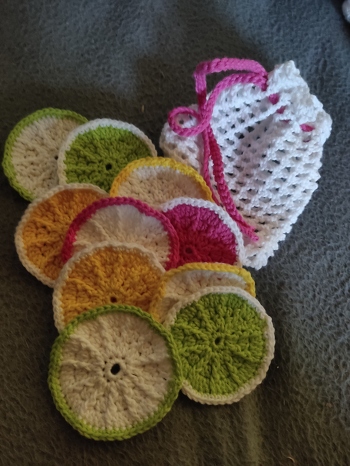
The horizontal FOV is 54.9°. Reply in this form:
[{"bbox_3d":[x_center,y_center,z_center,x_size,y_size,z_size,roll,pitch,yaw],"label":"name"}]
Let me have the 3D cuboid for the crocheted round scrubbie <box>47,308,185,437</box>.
[{"bbox_3d":[-0.044,0.104,0.256,0.097,0.010,0.097,0,81,-5],"label":"crocheted round scrubbie"}]

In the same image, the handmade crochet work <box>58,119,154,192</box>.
[{"bbox_3d":[-0.059,-0.059,0.306,0.091,0.010,0.091,0,83,-3],"label":"handmade crochet work"}]

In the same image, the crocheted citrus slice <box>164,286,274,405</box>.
[{"bbox_3d":[0.036,0.090,0.274,0.092,0.010,0.092,0,81,-6],"label":"crocheted citrus slice"}]

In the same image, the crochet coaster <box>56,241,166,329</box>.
[{"bbox_3d":[-0.049,0.054,0.271,0.095,0.010,0.095,0,76,-5],"label":"crochet coaster"}]

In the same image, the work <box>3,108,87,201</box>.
[{"bbox_3d":[-0.106,-0.067,0.303,0.091,0.010,0.091,0,81,-6],"label":"work"}]

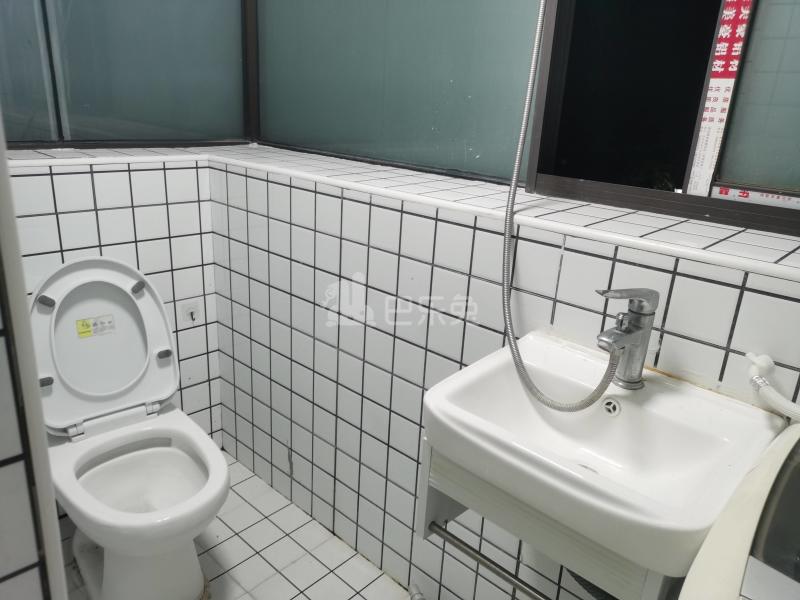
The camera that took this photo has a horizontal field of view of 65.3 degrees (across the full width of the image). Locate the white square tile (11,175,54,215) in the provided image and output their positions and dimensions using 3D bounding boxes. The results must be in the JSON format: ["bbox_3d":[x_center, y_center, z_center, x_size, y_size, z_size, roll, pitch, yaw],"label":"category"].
[{"bbox_3d":[-0.937,-0.265,1.591,0.098,0.098,0.009,-14,26,-41],"label":"white square tile"}]

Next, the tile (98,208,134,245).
[{"bbox_3d":[-0.800,-0.208,1.757,0.097,0.097,0.010,-14,26,-41],"label":"tile"}]

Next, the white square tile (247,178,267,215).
[{"bbox_3d":[-0.397,-0.292,1.763,0.098,0.098,0.009,19,25,39],"label":"white square tile"}]

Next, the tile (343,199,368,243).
[{"bbox_3d":[-0.104,-0.189,1.511,0.098,0.098,0.009,19,25,39],"label":"tile"}]

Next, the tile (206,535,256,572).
[{"bbox_3d":[-0.470,0.711,1.751,0.097,0.010,0.097,20,27,39],"label":"tile"}]

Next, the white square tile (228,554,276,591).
[{"bbox_3d":[-0.394,0.733,1.679,0.098,0.009,0.098,19,25,39],"label":"white square tile"}]

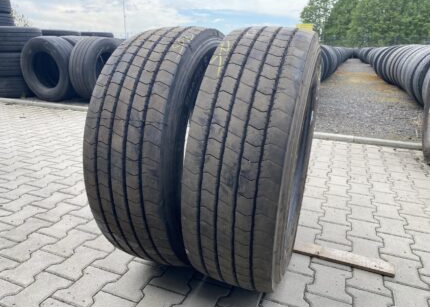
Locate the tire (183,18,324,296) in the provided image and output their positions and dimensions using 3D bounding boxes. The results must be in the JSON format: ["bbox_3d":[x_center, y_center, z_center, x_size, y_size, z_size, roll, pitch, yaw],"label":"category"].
[{"bbox_3d":[0.201,0.019,1.260,0.295,0.976,0.976,9,19,20],"label":"tire"}]

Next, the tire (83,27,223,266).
[{"bbox_3d":[-0.129,-0.023,1.382,0.295,0.976,0.976,4,17,18],"label":"tire"}]

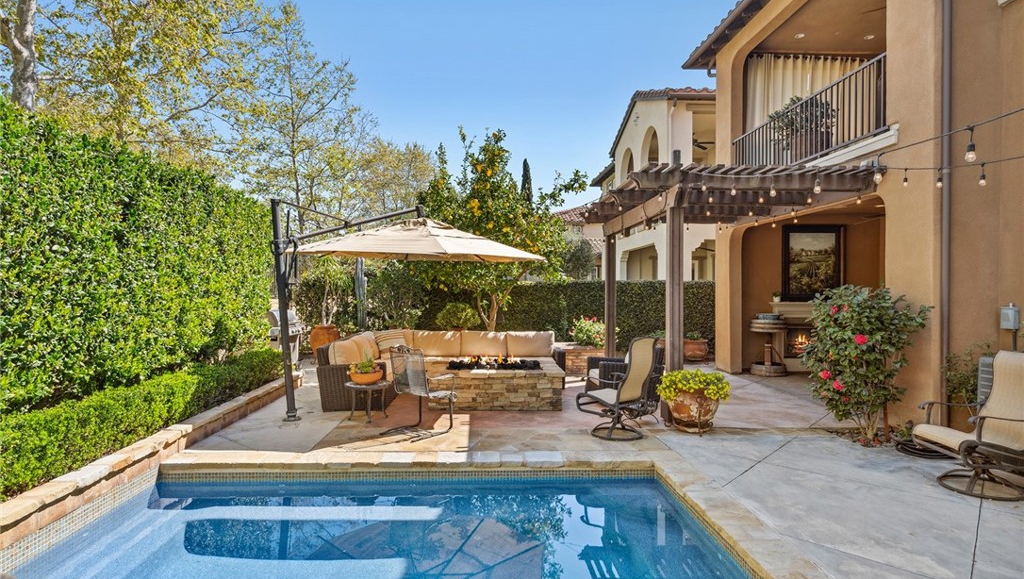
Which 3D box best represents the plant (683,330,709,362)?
[{"bbox_3d":[4.110,1.270,12.100,0.560,0.660,0.560,0,0,-2],"label":"plant"}]

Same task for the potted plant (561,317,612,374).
[{"bbox_3d":[1.480,1.050,10.300,0.980,1.100,0.900,0,0,-2],"label":"potted plant"}]

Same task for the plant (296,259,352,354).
[{"bbox_3d":[-3.880,0.400,11.200,1.050,2.300,1.000,0,0,0],"label":"plant"}]

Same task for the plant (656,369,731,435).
[{"bbox_3d":[2.020,1.220,6.000,0.800,0.670,0.780,0,0,0],"label":"plant"}]

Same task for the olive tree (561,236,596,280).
[{"bbox_3d":[2.750,-0.350,22.500,2.000,3.900,2.000,0,0,-2],"label":"olive tree"}]

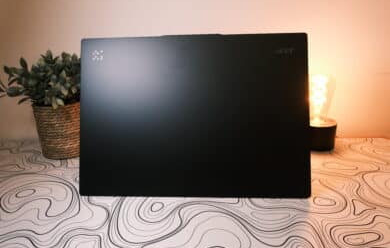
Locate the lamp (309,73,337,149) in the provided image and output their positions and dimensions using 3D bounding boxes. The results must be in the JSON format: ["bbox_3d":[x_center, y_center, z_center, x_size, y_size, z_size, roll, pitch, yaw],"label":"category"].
[{"bbox_3d":[0.282,-0.032,0.639,0.078,0.168,0.078,0,12,0],"label":"lamp"}]

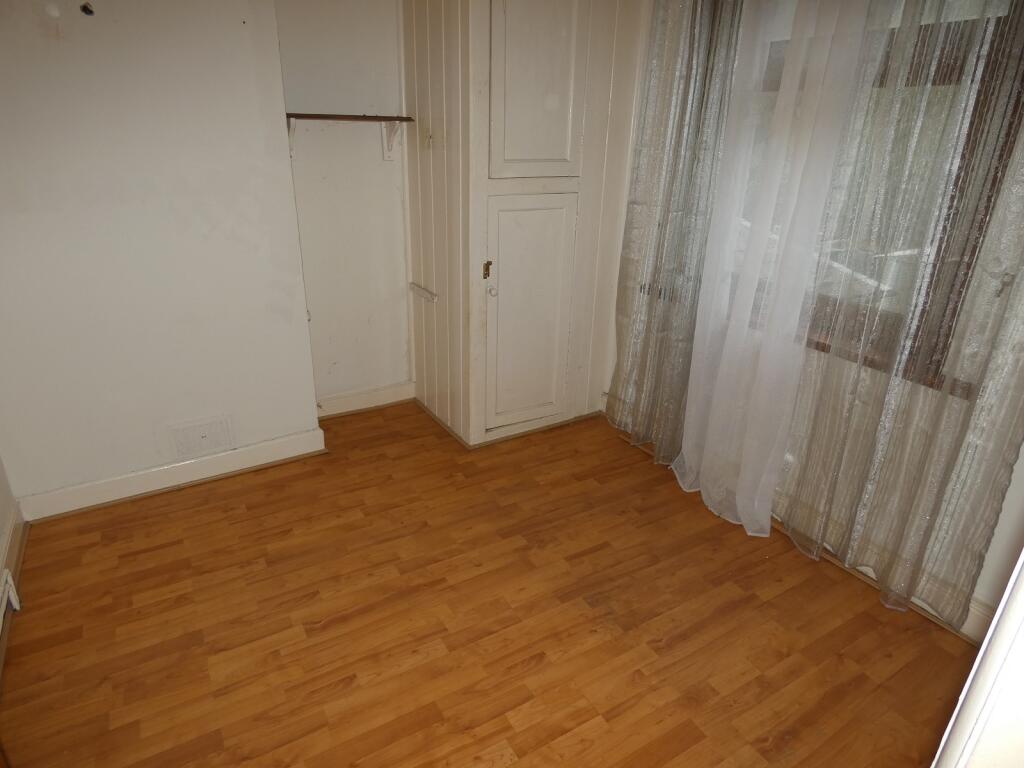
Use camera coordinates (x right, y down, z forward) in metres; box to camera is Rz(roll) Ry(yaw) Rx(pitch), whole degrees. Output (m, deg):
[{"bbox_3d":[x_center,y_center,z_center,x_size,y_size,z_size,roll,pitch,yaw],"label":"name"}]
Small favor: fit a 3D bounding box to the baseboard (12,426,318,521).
[{"bbox_3d":[-1.391,0.380,2.553,1.152,0.101,0.022,-12,27,-29],"label":"baseboard"}]

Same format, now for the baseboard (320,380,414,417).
[{"bbox_3d":[-0.824,0.082,3.260,0.613,0.115,0.022,-12,27,-29],"label":"baseboard"}]

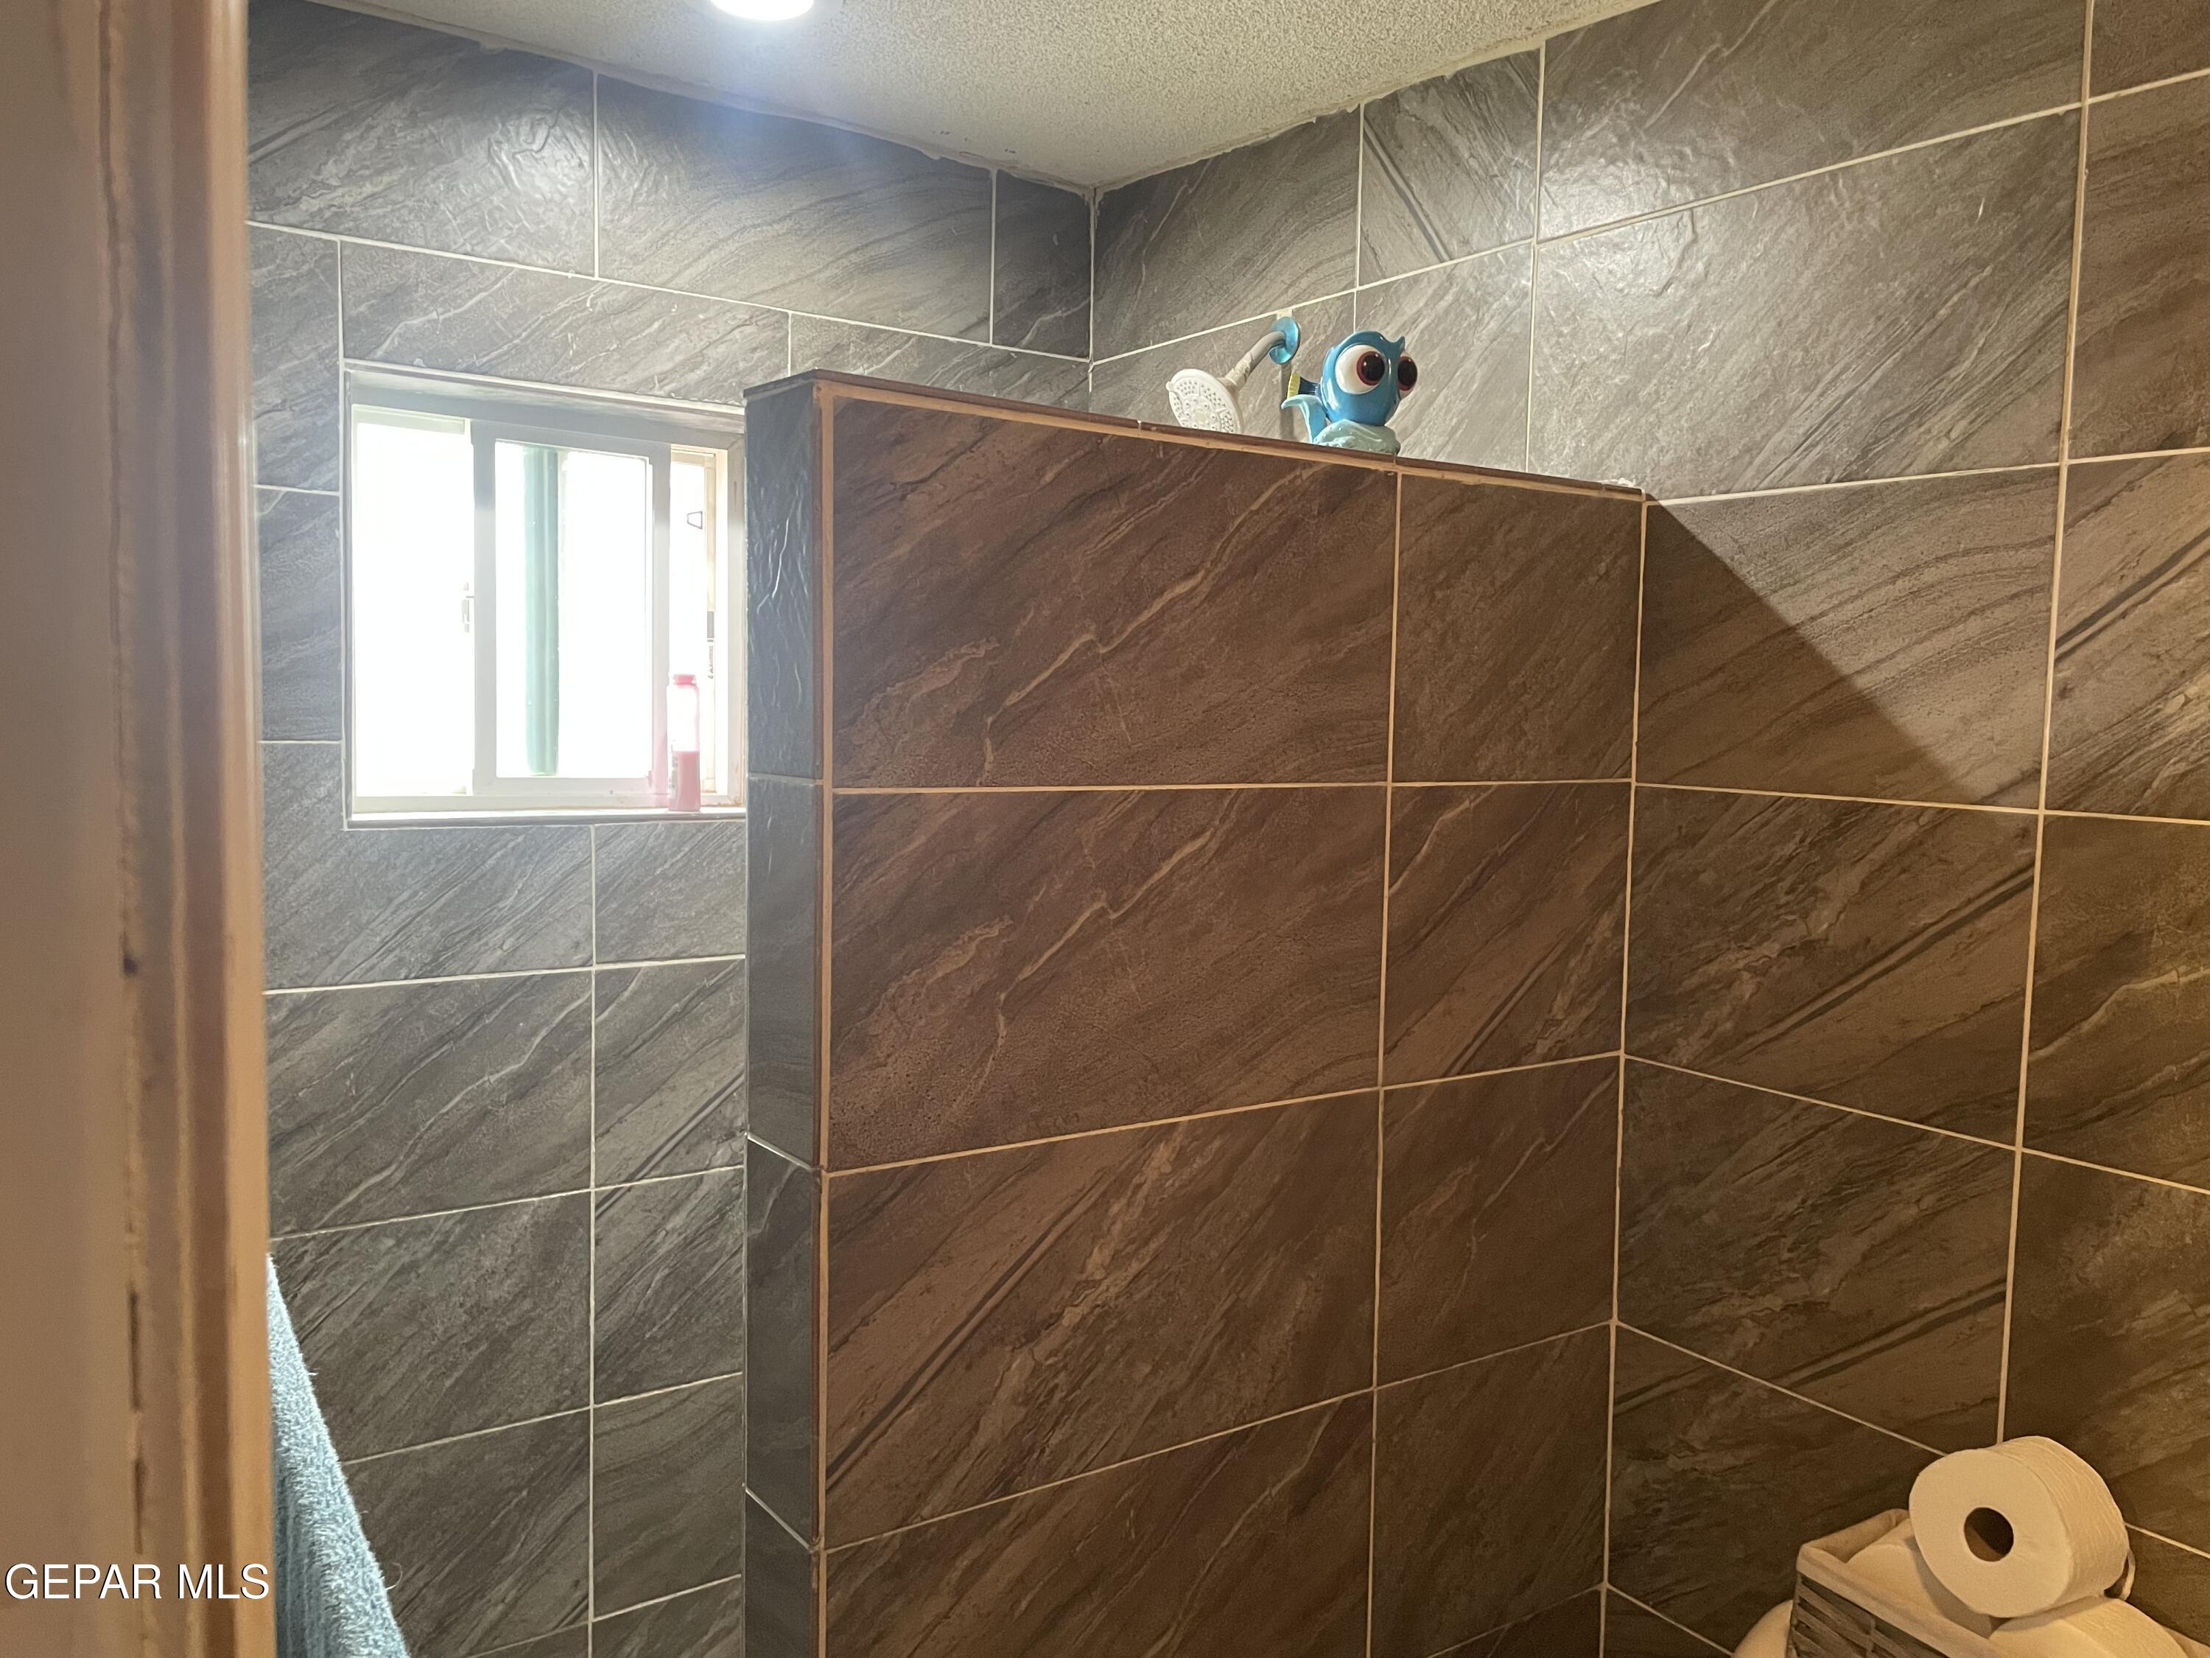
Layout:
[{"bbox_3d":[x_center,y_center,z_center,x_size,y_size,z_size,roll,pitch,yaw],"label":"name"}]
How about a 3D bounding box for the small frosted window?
[{"bbox_3d":[-0.769,-0.307,2.325,0.567,0.563,0.080,-2,5,-35],"label":"small frosted window"}]

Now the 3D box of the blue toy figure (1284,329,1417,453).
[{"bbox_3d":[0.243,-0.433,1.667,0.125,0.137,0.135,-2,5,-35],"label":"blue toy figure"}]

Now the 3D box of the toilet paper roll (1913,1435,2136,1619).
[{"bbox_3d":[0.764,0.583,1.388,0.100,0.128,0.128,9,-1,-36],"label":"toilet paper roll"}]

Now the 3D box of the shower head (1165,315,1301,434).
[{"bbox_3d":[0.177,-0.610,2.259,0.185,0.200,0.125,-2,5,-35],"label":"shower head"}]

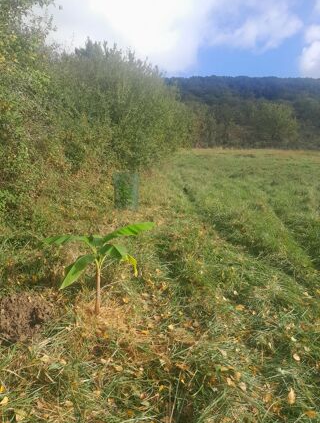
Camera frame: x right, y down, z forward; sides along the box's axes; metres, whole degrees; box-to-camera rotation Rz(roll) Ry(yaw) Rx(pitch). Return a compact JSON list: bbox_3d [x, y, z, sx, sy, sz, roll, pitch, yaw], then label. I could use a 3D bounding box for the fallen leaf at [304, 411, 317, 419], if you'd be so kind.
[{"bbox_3d":[0.799,1.075,1.702,0.053,0.012,0.054,4,12,17],"label":"fallen leaf"}]

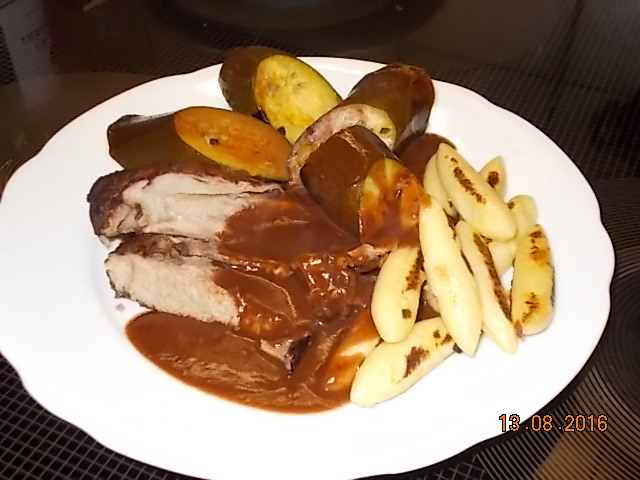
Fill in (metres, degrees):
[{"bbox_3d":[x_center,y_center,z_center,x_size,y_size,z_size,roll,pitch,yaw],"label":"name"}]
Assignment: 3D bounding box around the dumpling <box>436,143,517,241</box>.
[{"bbox_3d":[0.065,-0.021,0.345,0.017,0.016,0.065,-14,43,-13],"label":"dumpling"}]

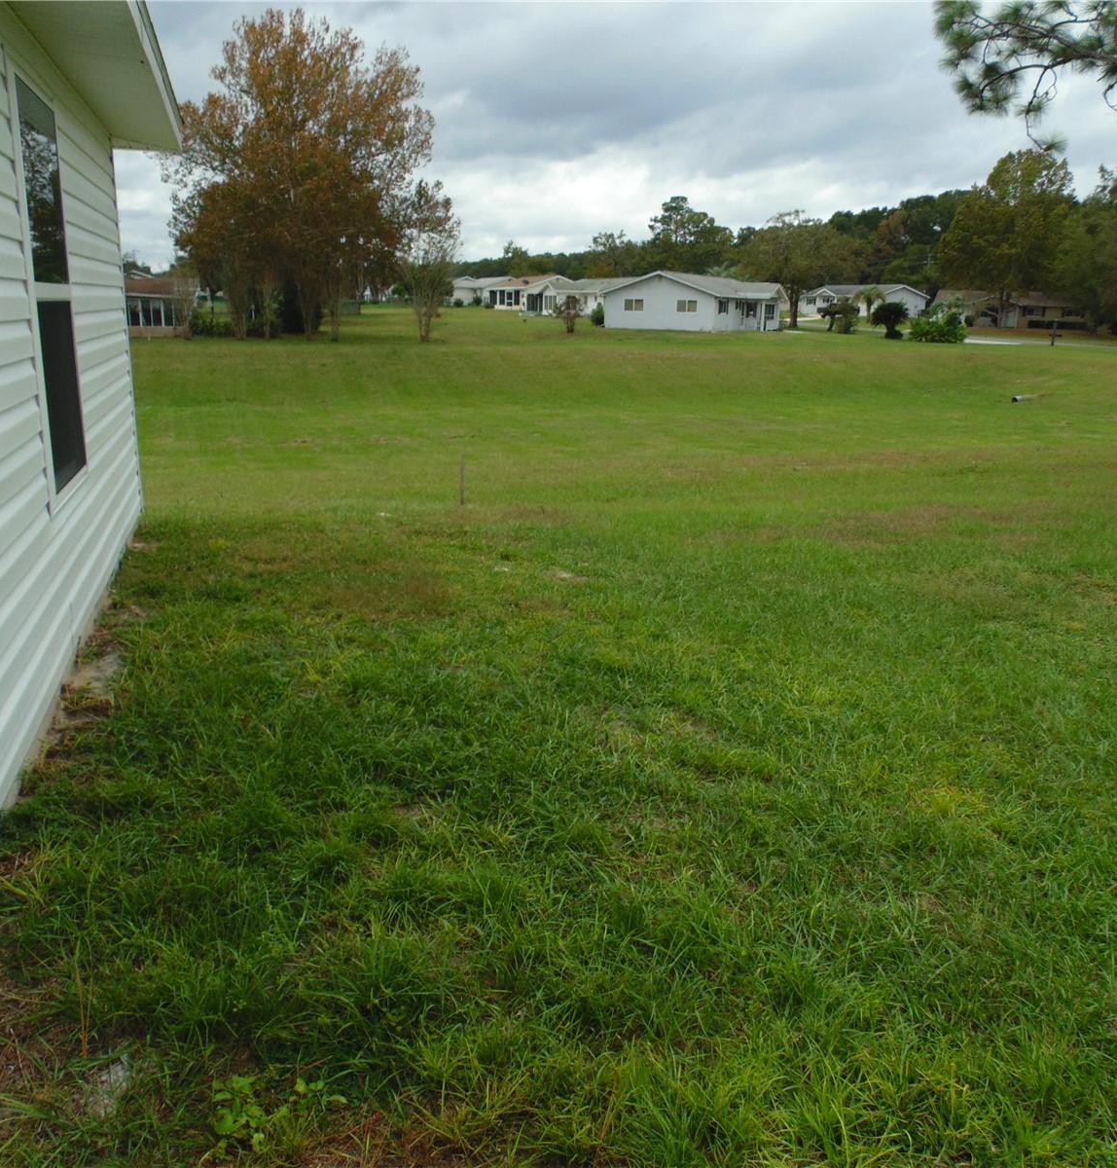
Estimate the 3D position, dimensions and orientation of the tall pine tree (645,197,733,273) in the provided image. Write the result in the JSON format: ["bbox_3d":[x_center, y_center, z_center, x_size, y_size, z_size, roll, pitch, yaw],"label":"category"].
[{"bbox_3d":[19.296,-48.538,147.301,12.951,17.093,12.951,1,15,0],"label":"tall pine tree"}]

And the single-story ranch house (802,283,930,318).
[{"bbox_3d":[43.884,-39.597,139.389,9.600,4.300,15.500,-6,17,-23],"label":"single-story ranch house"}]

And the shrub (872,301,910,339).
[{"bbox_3d":[19.395,-15.404,57.901,2.274,2.198,2.274,1,15,0],"label":"shrub"}]

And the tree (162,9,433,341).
[{"bbox_3d":[-15.408,-23.762,58.344,15.987,18.119,15.987,1,15,0],"label":"tree"}]

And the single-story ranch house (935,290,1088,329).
[{"bbox_3d":[52.553,-31.861,114.823,16.500,4.200,9.600,7,16,19],"label":"single-story ranch house"}]

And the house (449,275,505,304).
[{"bbox_3d":[-10.506,-46.505,157.864,9.600,4.250,14.000,-5,17,-22],"label":"house"}]

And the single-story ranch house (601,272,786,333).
[{"bbox_3d":[12.320,-23.367,82.181,11.300,4.300,17.400,9,17,26],"label":"single-story ranch house"}]

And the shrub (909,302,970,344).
[{"bbox_3d":[20.506,-14.087,53.384,3.144,2.122,3.144,1,15,0],"label":"shrub"}]

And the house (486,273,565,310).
[{"bbox_3d":[-1.921,-39.700,135.530,9.800,4.250,13.800,-5,17,-22],"label":"house"}]

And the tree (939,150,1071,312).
[{"bbox_3d":[47.772,-36.765,105.808,14.643,18.208,14.643,1,15,0],"label":"tree"}]

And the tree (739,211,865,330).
[{"bbox_3d":[21.603,-27.764,87.672,11.194,9.887,11.194,1,15,0],"label":"tree"}]

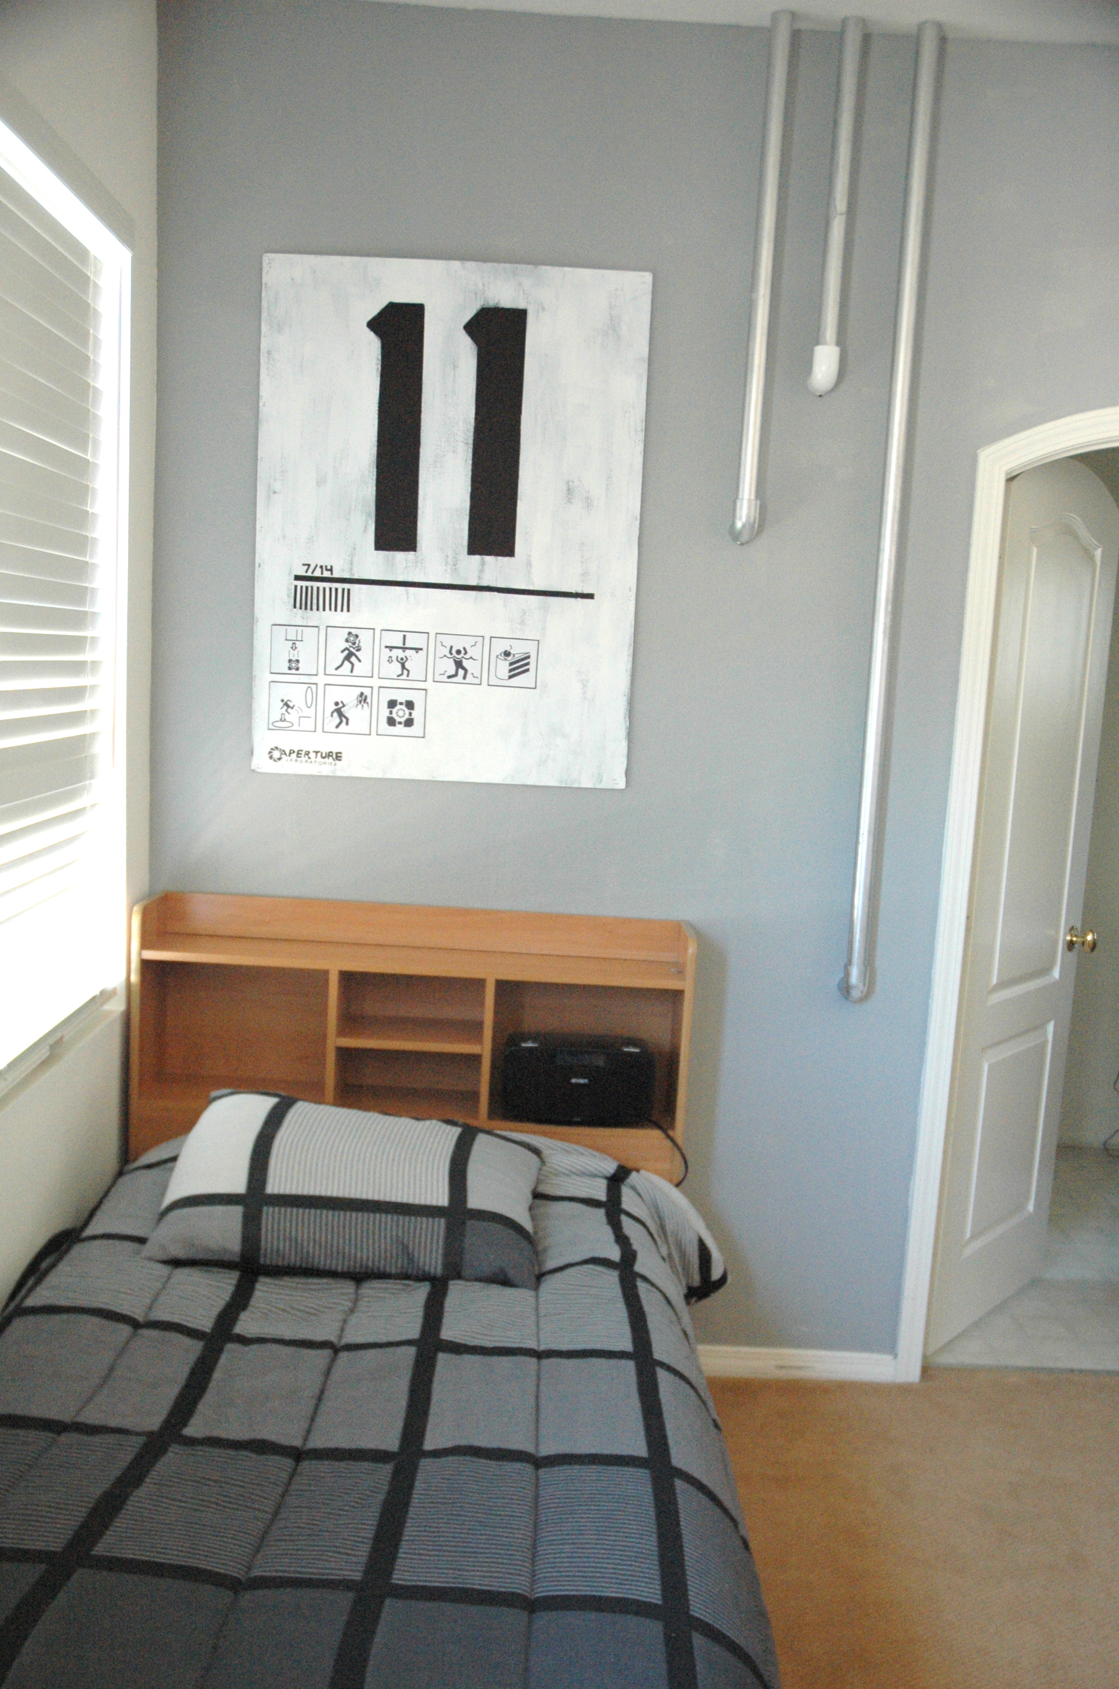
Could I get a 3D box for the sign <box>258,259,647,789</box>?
[{"bbox_3d":[-0.219,-0.627,3.083,0.762,1.014,0.022,3,9,0],"label":"sign"}]

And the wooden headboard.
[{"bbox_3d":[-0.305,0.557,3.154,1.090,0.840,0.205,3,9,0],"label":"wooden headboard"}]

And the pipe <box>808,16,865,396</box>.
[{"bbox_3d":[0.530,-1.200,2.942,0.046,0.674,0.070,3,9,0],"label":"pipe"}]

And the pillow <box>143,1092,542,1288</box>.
[{"bbox_3d":[-0.363,0.588,2.795,0.650,0.165,0.460,7,29,1],"label":"pillow"}]

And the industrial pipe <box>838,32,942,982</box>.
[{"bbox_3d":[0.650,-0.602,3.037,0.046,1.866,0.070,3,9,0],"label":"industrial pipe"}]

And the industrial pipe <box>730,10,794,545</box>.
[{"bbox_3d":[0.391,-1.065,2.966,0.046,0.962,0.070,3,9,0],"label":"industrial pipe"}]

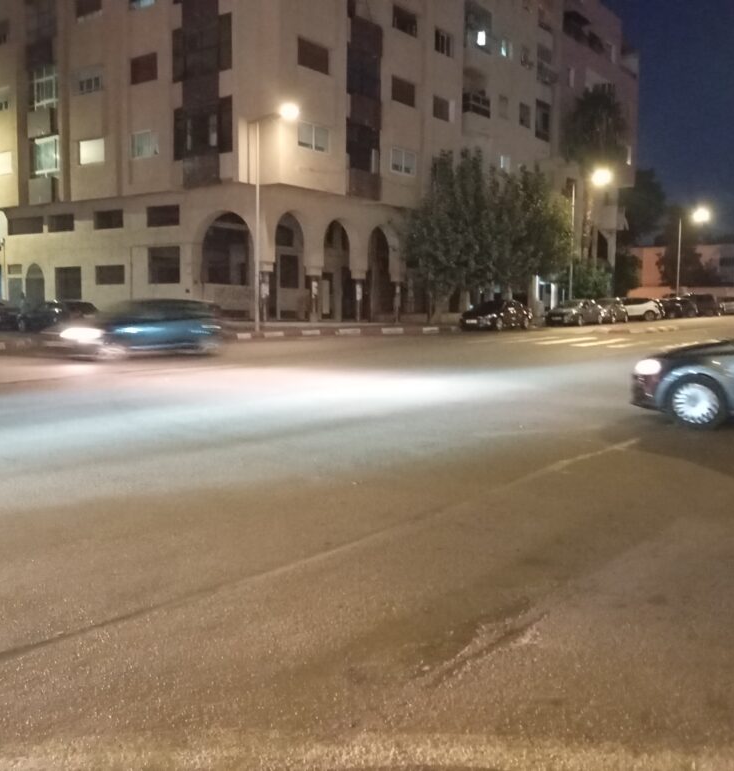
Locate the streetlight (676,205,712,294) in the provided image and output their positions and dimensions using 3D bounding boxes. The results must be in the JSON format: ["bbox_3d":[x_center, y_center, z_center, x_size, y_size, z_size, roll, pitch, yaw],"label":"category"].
[{"bbox_3d":[26.641,-10.141,68.001,2.200,8.846,0.400,5,7,37],"label":"streetlight"}]

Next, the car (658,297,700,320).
[{"bbox_3d":[24.247,-6.003,64.500,1.790,1.530,4.200,5,7,39],"label":"car"}]

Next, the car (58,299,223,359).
[{"bbox_3d":[-5.491,-1.451,20.424,4.050,1.470,1.750,-4,7,-37],"label":"car"}]

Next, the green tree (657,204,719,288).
[{"bbox_3d":[31.455,-12.064,80.477,6.400,10.052,6.200,5,7,36],"label":"green tree"}]

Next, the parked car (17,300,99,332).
[{"bbox_3d":[-13.521,-3.062,36.500,4.200,1.470,1.780,4,6,30],"label":"parked car"}]

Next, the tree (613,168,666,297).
[{"bbox_3d":[24.678,-12.944,75.330,6.800,12.876,6.800,5,7,36],"label":"tree"}]

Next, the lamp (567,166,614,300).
[{"bbox_3d":[12.452,-7.807,46.510,2.200,8.688,0.400,5,7,37],"label":"lamp"}]

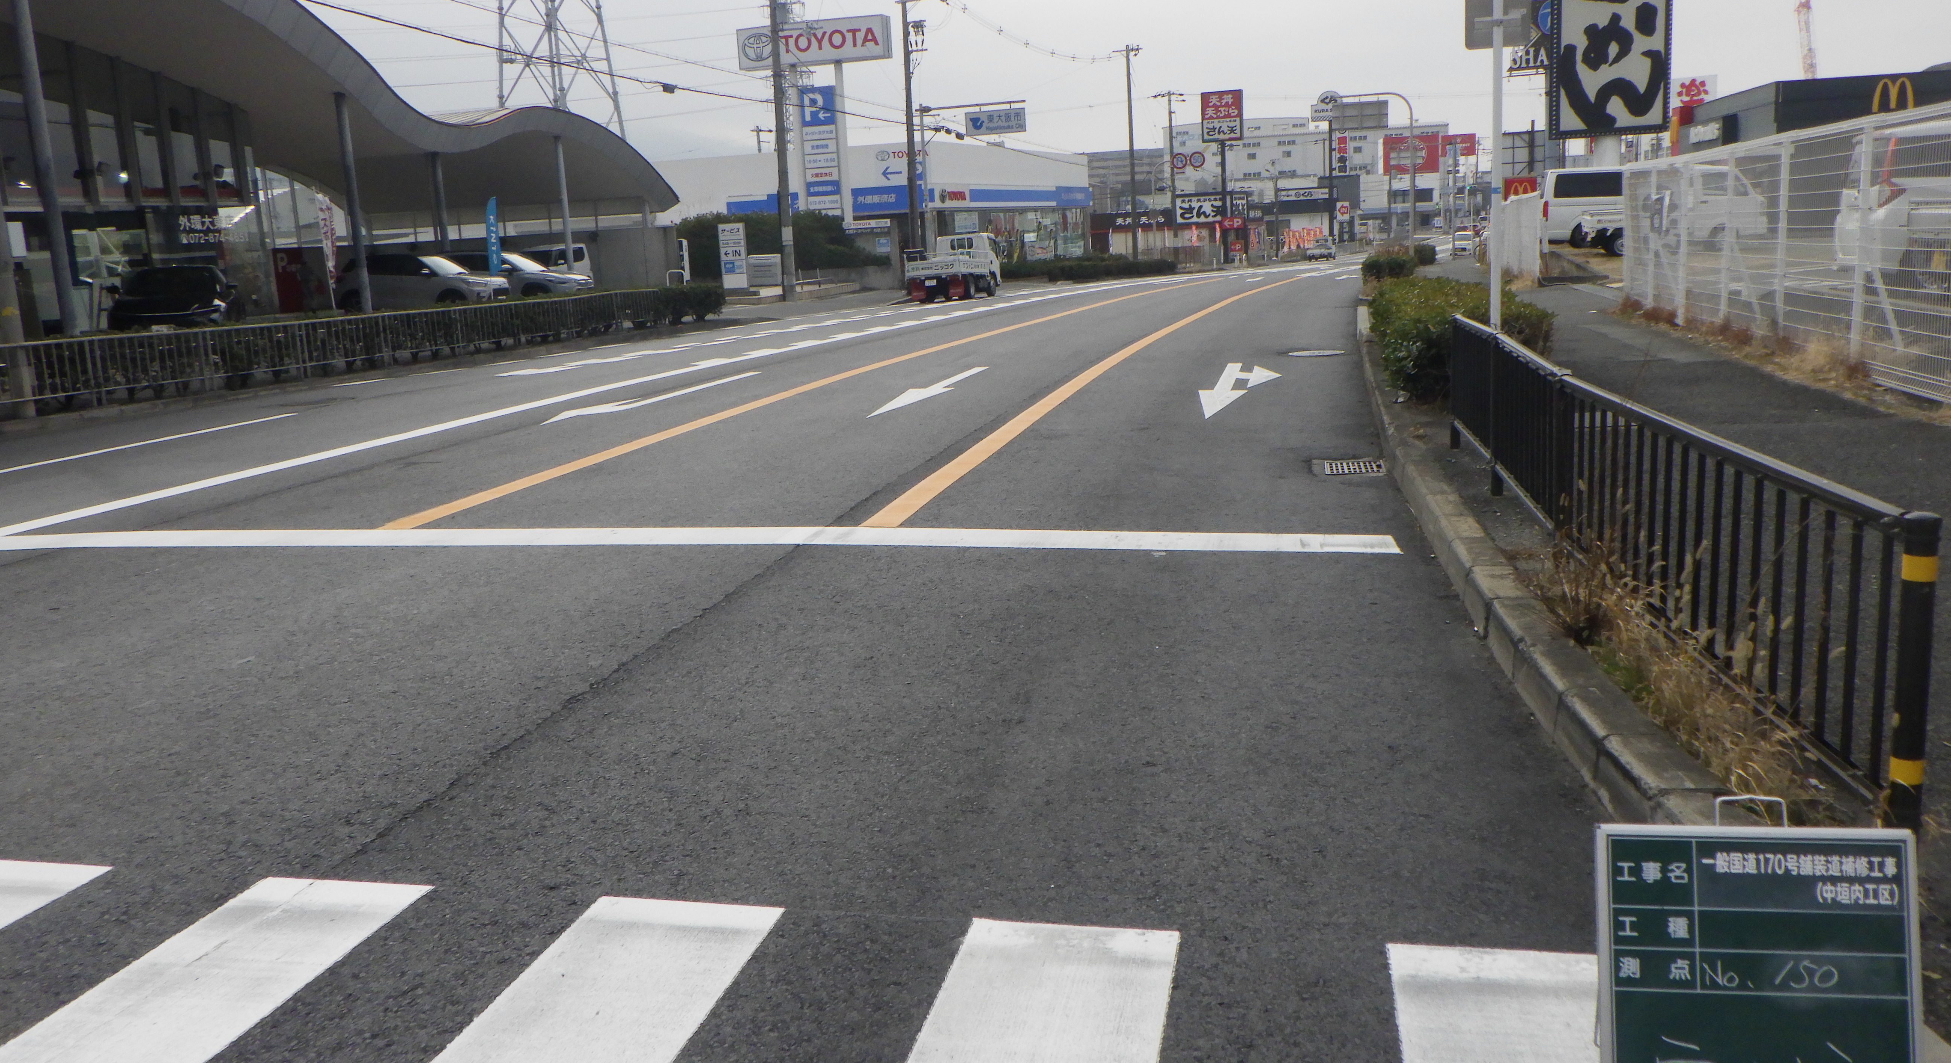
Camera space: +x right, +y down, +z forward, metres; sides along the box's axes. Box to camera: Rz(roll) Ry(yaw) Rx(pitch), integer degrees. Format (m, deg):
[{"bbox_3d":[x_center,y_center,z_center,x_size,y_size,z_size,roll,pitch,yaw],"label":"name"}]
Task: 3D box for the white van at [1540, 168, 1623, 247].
[{"bbox_3d":[16.345,-7.962,38.282,4.760,1.910,1.720,0,11,14],"label":"white van"}]

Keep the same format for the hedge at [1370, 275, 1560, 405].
[{"bbox_3d":[4.486,-2.014,15.439,1.200,0.680,8.400,0,11,13],"label":"hedge"}]

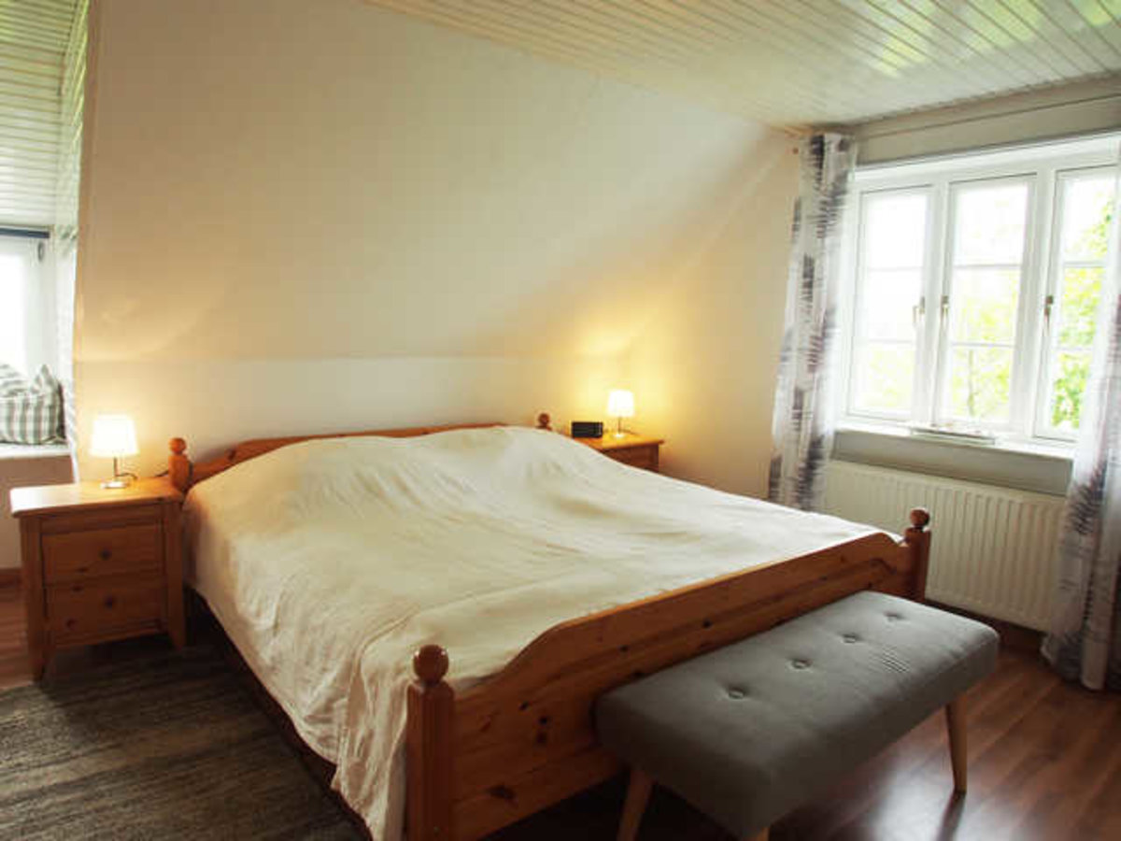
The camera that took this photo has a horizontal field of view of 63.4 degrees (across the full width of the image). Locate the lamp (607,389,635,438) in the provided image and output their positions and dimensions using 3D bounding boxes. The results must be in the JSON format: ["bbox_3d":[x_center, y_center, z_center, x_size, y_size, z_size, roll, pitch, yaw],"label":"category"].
[{"bbox_3d":[0.347,-0.044,5.244,0.165,0.268,0.165,1,7,0],"label":"lamp"}]

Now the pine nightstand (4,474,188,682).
[{"bbox_3d":[-1.713,0.559,3.355,0.510,0.595,0.410,-4,9,-36],"label":"pine nightstand"}]

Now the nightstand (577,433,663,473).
[{"bbox_3d":[0.251,0.418,5.140,0.510,0.595,0.410,-4,9,-39],"label":"nightstand"}]

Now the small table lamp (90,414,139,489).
[{"bbox_3d":[-1.683,0.111,3.414,0.165,0.265,0.165,-4,9,-36],"label":"small table lamp"}]

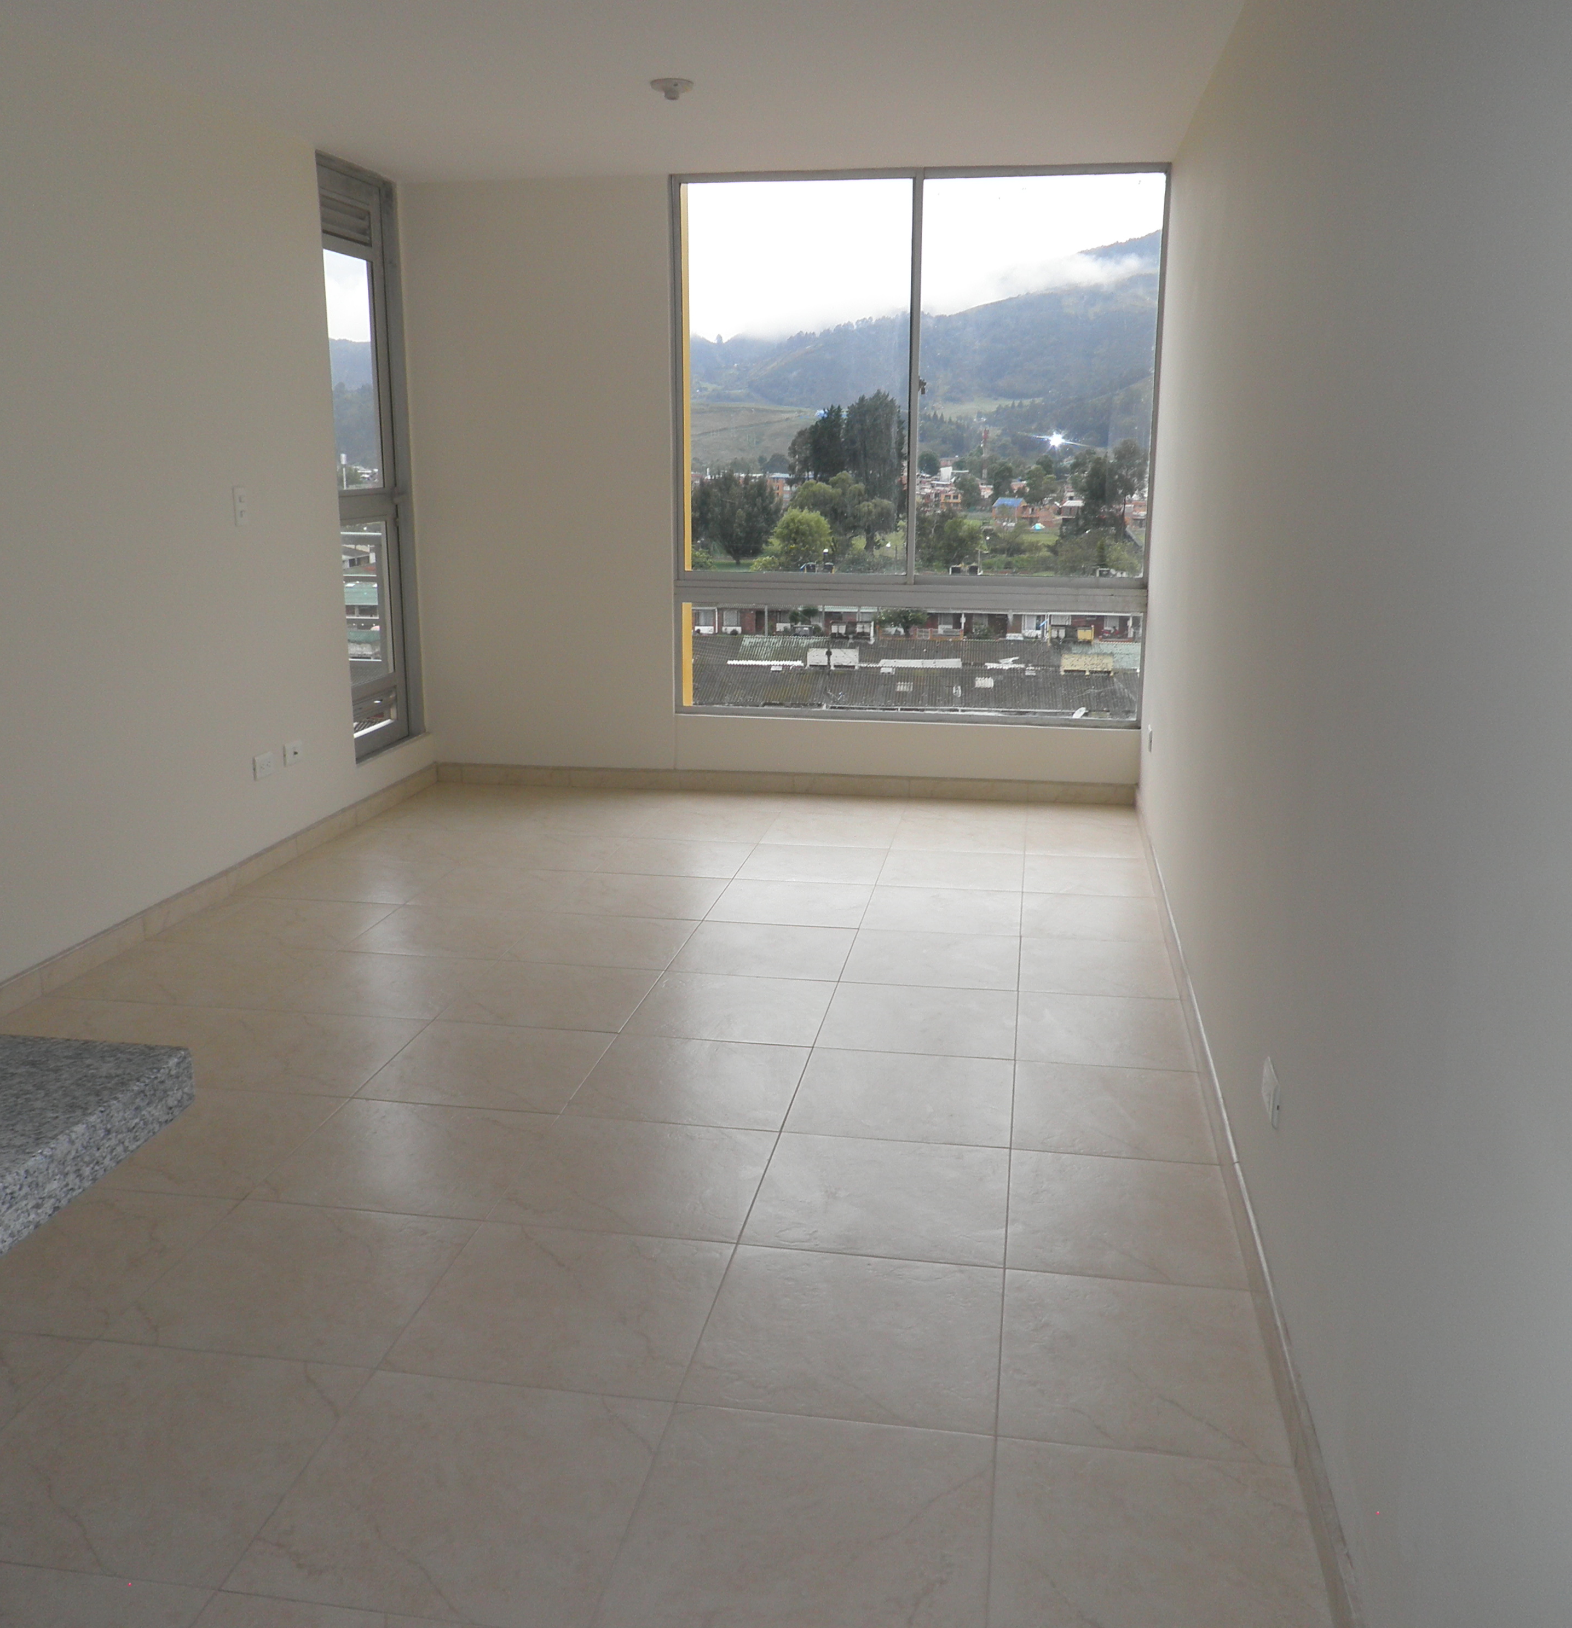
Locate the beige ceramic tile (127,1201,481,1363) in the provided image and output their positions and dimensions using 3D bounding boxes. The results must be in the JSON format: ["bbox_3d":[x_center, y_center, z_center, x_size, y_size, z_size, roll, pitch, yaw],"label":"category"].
[{"bbox_3d":[-0.800,0.774,2.496,0.456,0.010,0.447,2,14,9],"label":"beige ceramic tile"}]

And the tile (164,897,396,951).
[{"bbox_3d":[-1.410,0.321,4.366,0.456,0.010,0.447,2,14,9],"label":"tile"}]

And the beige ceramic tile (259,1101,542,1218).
[{"bbox_3d":[-0.726,0.670,2.927,0.456,0.010,0.447,2,14,9],"label":"beige ceramic tile"}]

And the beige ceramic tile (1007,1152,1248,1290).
[{"bbox_3d":[0.593,0.711,2.661,0.405,0.012,0.450,2,13,9],"label":"beige ceramic tile"}]

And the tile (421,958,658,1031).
[{"bbox_3d":[-0.578,0.462,3.789,0.456,0.010,0.447,2,14,9],"label":"tile"}]

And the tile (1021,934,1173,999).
[{"bbox_3d":[0.812,0.408,3.958,0.405,0.012,0.450,2,13,9],"label":"tile"}]

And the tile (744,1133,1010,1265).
[{"bbox_3d":[0.179,0.706,2.779,0.454,0.012,0.454,2,13,9],"label":"tile"}]

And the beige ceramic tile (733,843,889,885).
[{"bbox_3d":[0.101,0.172,5.022,0.452,0.010,0.452,2,13,9],"label":"beige ceramic tile"}]

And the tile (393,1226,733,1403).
[{"bbox_3d":[-0.343,0.788,2.407,0.452,0.010,0.452,2,13,9],"label":"tile"}]

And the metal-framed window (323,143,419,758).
[{"bbox_3d":[-1.548,-1.258,5.483,0.100,2.075,0.661,2,13,9],"label":"metal-framed window"}]

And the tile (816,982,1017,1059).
[{"bbox_3d":[0.327,0.498,3.643,0.452,0.010,0.452,2,13,9],"label":"tile"}]

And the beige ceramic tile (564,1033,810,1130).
[{"bbox_3d":[-0.198,0.584,3.289,0.454,0.012,0.454,2,13,9],"label":"beige ceramic tile"}]

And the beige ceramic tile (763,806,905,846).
[{"bbox_3d":[0.174,0.064,5.418,0.450,0.012,0.460,2,13,9],"label":"beige ceramic tile"}]

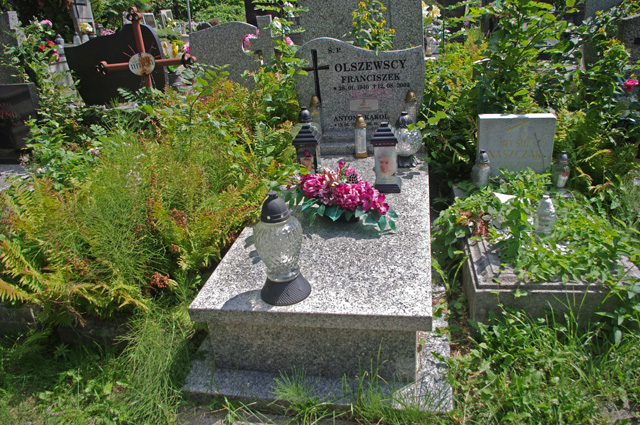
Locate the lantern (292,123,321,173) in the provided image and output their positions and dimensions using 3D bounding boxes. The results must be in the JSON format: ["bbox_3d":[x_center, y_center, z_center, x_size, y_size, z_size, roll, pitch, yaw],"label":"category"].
[{"bbox_3d":[-0.054,-0.298,2.593,0.141,0.348,0.142,0,26,12],"label":"lantern"}]

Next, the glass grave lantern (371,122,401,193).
[{"bbox_3d":[0.346,-0.292,2.485,0.141,0.351,0.142,0,26,12],"label":"glass grave lantern"}]

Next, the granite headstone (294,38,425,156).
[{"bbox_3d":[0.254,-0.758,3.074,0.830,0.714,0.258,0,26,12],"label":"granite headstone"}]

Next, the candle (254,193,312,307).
[{"bbox_3d":[-0.137,0.108,1.681,0.185,0.402,0.181,0,26,12],"label":"candle"}]

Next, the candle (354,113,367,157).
[{"bbox_3d":[0.249,-0.469,2.925,0.070,0.255,0.070,0,26,12],"label":"candle"}]

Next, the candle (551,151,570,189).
[{"bbox_3d":[1.363,-0.237,2.712,0.103,0.225,0.103,0,26,12],"label":"candle"}]

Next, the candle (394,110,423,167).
[{"bbox_3d":[0.505,-0.420,2.763,0.150,0.316,0.150,0,26,12],"label":"candle"}]

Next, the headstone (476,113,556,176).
[{"bbox_3d":[1.175,-0.408,2.898,0.415,0.350,0.110,2,24,16],"label":"headstone"}]

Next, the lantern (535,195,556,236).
[{"bbox_3d":[1.126,0.015,2.388,0.105,0.212,0.105,0,26,12],"label":"lantern"}]

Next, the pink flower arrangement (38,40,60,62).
[{"bbox_3d":[-3.160,-1.880,5.600,0.230,0.240,0.210,0,26,12],"label":"pink flower arrangement"}]

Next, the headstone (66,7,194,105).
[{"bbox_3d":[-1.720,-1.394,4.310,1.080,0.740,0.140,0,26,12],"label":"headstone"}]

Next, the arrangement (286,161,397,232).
[{"bbox_3d":[0.110,-0.099,2.248,0.499,0.249,0.292,0,26,12],"label":"arrangement"}]

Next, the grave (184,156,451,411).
[{"bbox_3d":[0.125,0.126,2.467,0.988,0.344,1.901,0,26,12],"label":"grave"}]

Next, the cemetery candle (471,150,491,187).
[{"bbox_3d":[0.949,-0.252,2.823,0.108,0.230,0.108,0,26,12],"label":"cemetery candle"}]

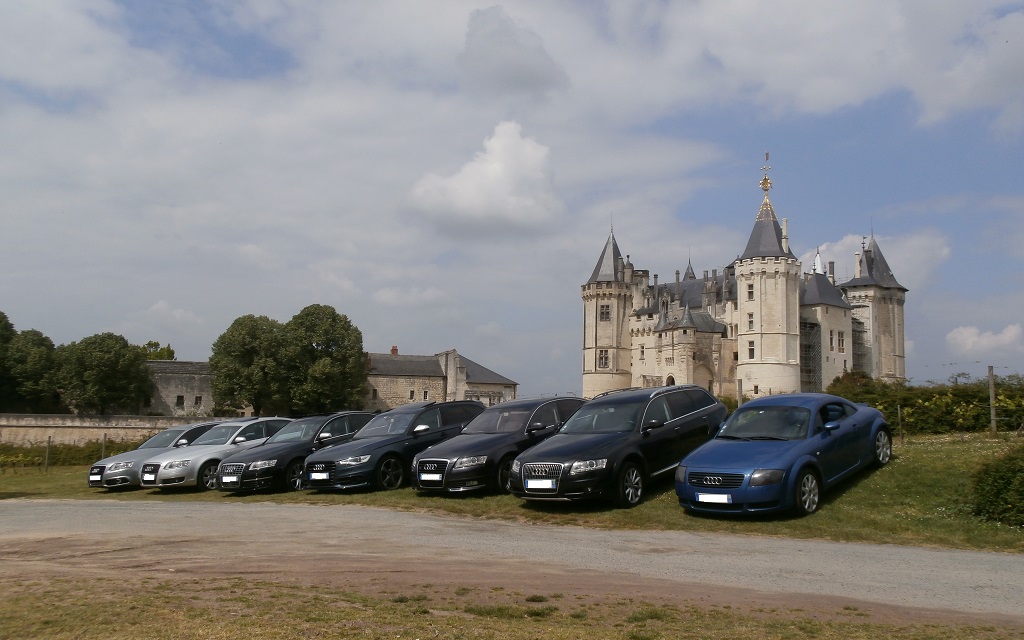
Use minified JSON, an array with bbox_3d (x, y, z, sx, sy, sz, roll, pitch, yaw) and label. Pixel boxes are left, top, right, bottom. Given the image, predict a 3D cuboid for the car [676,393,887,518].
[{"bbox_3d":[3.903,1.762,12.624,1.764,1.346,4.049,-7,2,45],"label":"car"}]

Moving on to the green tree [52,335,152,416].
[{"bbox_3d":[-42.553,5.909,92.000,10.159,9.226,10.159,1,-5,0],"label":"green tree"}]

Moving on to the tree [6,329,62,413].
[{"bbox_3d":[-50.246,5.763,93.000,6.916,9.745,6.916,1,-5,0],"label":"tree"}]

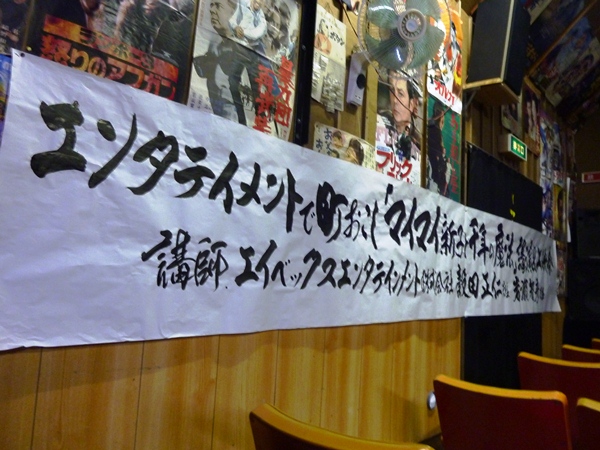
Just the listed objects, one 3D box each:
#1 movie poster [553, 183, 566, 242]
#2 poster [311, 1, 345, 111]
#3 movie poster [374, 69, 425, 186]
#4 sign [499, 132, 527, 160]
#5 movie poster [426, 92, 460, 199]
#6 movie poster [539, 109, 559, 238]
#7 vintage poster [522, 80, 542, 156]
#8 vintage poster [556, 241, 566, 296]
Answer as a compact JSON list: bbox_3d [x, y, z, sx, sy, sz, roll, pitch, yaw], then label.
[{"bbox_3d":[3.038,-0.138,5.086,0.020,0.679,0.545,-3,-9,44],"label":"movie poster"},{"bbox_3d":[0.142,-0.812,2.139,0.020,0.460,0.235,-3,-9,44],"label":"poster"},{"bbox_3d":[0.601,-0.549,2.596,0.020,0.713,0.518,-3,-9,44],"label":"movie poster"},{"bbox_3d":[1.873,-0.669,3.809,0.386,0.155,0.090,9,-9,-41],"label":"sign"},{"bbox_3d":[0.998,-0.489,3.003,0.020,0.733,0.523,-3,-9,44],"label":"movie poster"},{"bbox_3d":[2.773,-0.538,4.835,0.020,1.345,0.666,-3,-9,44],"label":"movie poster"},{"bbox_3d":[2.404,-1.074,4.483,0.020,0.699,0.518,-3,-9,44],"label":"vintage poster"},{"bbox_3d":[3.021,0.503,5.035,0.020,0.672,0.484,-3,-9,44],"label":"vintage poster"}]

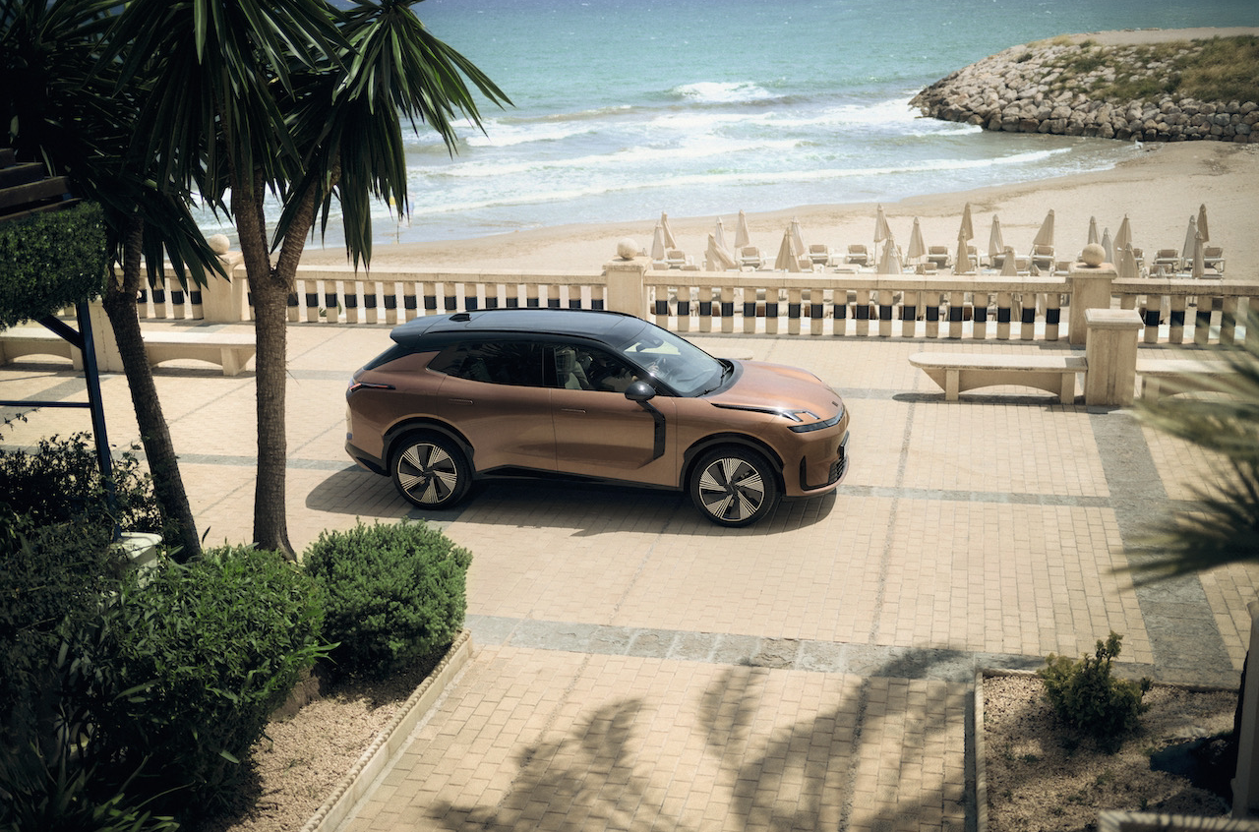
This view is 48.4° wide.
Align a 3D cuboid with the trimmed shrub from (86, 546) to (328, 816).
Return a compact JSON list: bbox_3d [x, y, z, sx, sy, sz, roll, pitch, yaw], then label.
[{"bbox_3d":[-2.467,1.478,8.289,1.360,1.340,1.400,2,17,13],"label":"trimmed shrub"}]

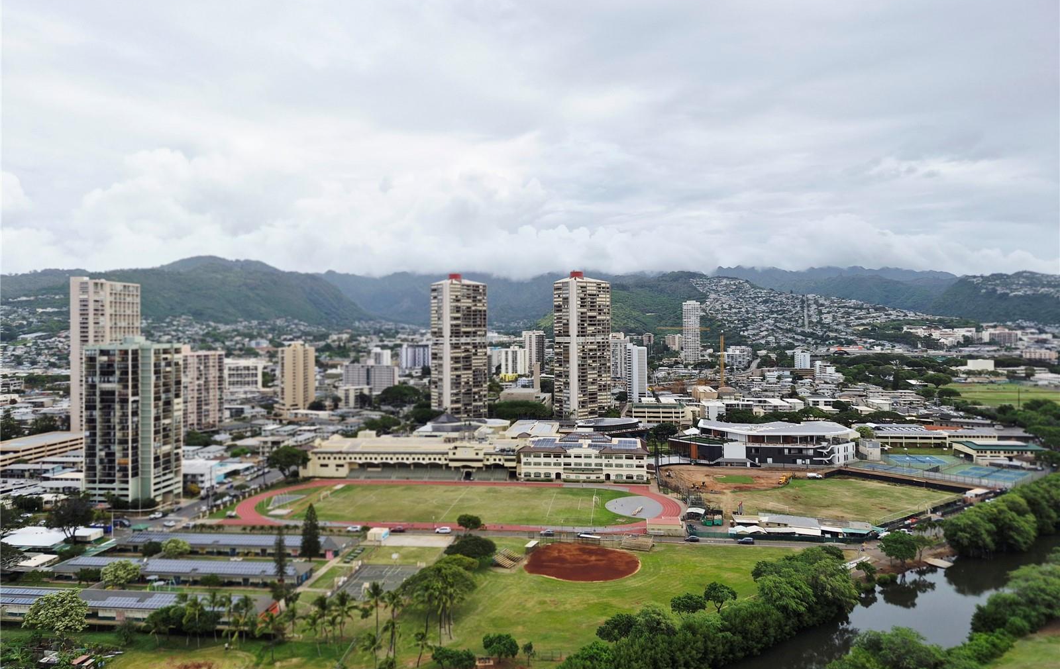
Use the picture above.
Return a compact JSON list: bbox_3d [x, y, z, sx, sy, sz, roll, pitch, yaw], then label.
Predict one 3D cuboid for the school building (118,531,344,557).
[{"bbox_3d":[-90.720,64.350,216.747,68.500,5.000,12.000,0,0,5],"label":"school building"}]

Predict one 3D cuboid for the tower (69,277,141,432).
[{"bbox_3d":[-273.470,16.550,454.410,15.500,105.000,38.000,0,0,17],"label":"tower"}]

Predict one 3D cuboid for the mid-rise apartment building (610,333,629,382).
[{"bbox_3d":[115.450,31.120,905.000,25.000,65.440,18.000,0,0,-15],"label":"mid-rise apartment building"}]

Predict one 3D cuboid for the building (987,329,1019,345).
[{"bbox_3d":[1041.534,7.290,1550.000,60.000,34.000,22.000,-1,0,30],"label":"building"}]

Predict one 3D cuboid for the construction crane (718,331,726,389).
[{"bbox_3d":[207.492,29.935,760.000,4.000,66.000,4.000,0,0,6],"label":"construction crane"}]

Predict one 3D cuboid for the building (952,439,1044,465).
[{"bbox_3d":[250.090,62.060,378.830,36.000,9.000,29.000,0,0,5],"label":"building"}]

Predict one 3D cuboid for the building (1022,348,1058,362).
[{"bbox_3d":[847.407,35.079,1170.000,24.000,20.000,42.000,0,0,-35],"label":"building"}]

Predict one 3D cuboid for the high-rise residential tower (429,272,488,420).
[{"bbox_3d":[-56.240,10.750,554.180,32.500,115.000,32.500,0,0,-30],"label":"high-rise residential tower"}]

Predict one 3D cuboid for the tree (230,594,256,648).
[{"bbox_3d":[-60.976,60.844,150.102,5.470,11.030,5.470,0,0,6],"label":"tree"}]

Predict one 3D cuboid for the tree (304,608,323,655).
[{"bbox_3d":[-45.170,62.610,147.700,4.170,9.720,4.170,0,0,0],"label":"tree"}]

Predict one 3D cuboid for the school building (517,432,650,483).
[{"bbox_3d":[26.690,58.250,341.830,60.000,18.500,36.000,0,0,5],"label":"school building"}]

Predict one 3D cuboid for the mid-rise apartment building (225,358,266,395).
[{"bbox_3d":[-322.020,48.140,795.000,42.000,41.130,20.000,0,0,-3],"label":"mid-rise apartment building"}]

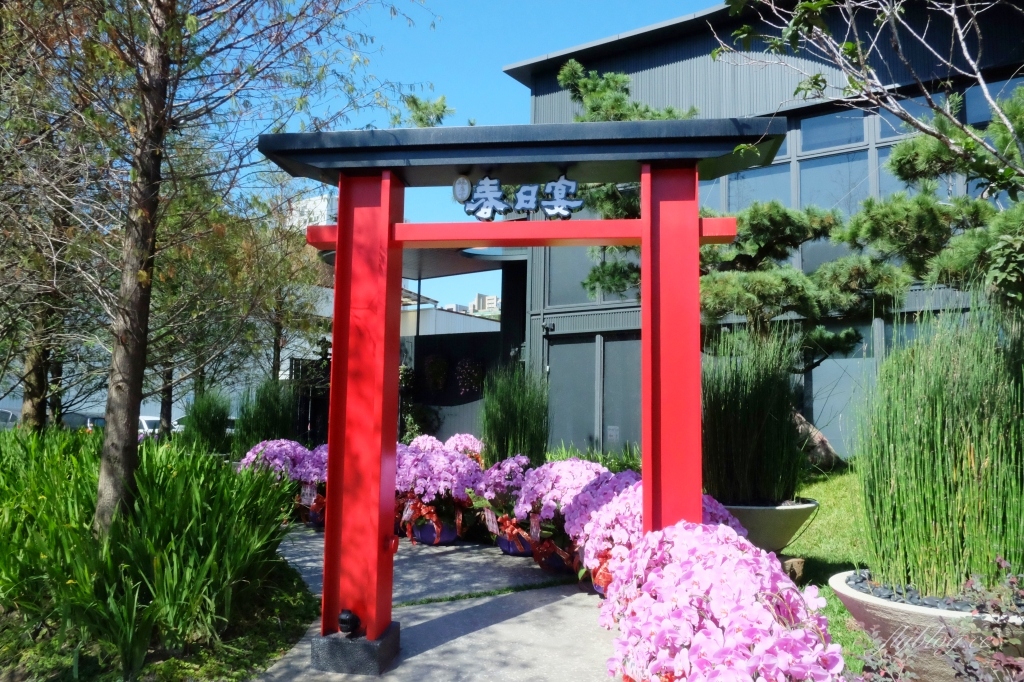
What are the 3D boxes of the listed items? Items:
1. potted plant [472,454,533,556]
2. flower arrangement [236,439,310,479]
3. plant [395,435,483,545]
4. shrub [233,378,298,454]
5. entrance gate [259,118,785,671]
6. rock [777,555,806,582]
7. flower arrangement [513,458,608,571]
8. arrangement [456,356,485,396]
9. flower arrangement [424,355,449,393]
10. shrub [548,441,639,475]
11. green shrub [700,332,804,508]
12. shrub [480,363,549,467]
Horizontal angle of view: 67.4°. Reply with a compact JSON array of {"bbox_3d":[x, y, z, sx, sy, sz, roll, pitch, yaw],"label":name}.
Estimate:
[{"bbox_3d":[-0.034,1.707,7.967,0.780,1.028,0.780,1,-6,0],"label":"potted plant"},{"bbox_3d":[-3.094,1.829,10.000,0.930,1.090,0.900,2,-6,-14],"label":"flower arrangement"},{"bbox_3d":[-0.828,1.702,8.650,0.950,1.130,0.900,1,-6,0],"label":"plant"},{"bbox_3d":[-3.917,1.355,12.200,1.000,1.450,1.000,1,-6,0],"label":"shrub"},{"bbox_3d":[0.012,0.325,4.490,3.040,3.070,0.510,0,-6,7],"label":"entrance gate"},{"bbox_3d":[2.534,2.057,6.954,0.260,0.205,0.220,1,-6,0],"label":"rock"},{"bbox_3d":[0.461,1.641,7.221,0.880,1.023,0.880,1,-6,0],"label":"flower arrangement"},{"bbox_3d":[-1.025,0.856,18.508,0.720,0.920,0.350,-3,-7,34],"label":"arrangement"},{"bbox_3d":[-1.900,0.807,19.064,0.640,0.900,0.350,-3,-7,34],"label":"flower arrangement"},{"bbox_3d":[1.343,1.942,12.500,1.600,0.540,0.600,-3,-7,34],"label":"shrub"},{"bbox_3d":[2.193,0.711,7.000,0.930,1.570,0.930,1,-6,0],"label":"green shrub"},{"bbox_3d":[0.035,1.139,10.700,0.900,1.590,0.900,1,-6,0],"label":"shrub"}]

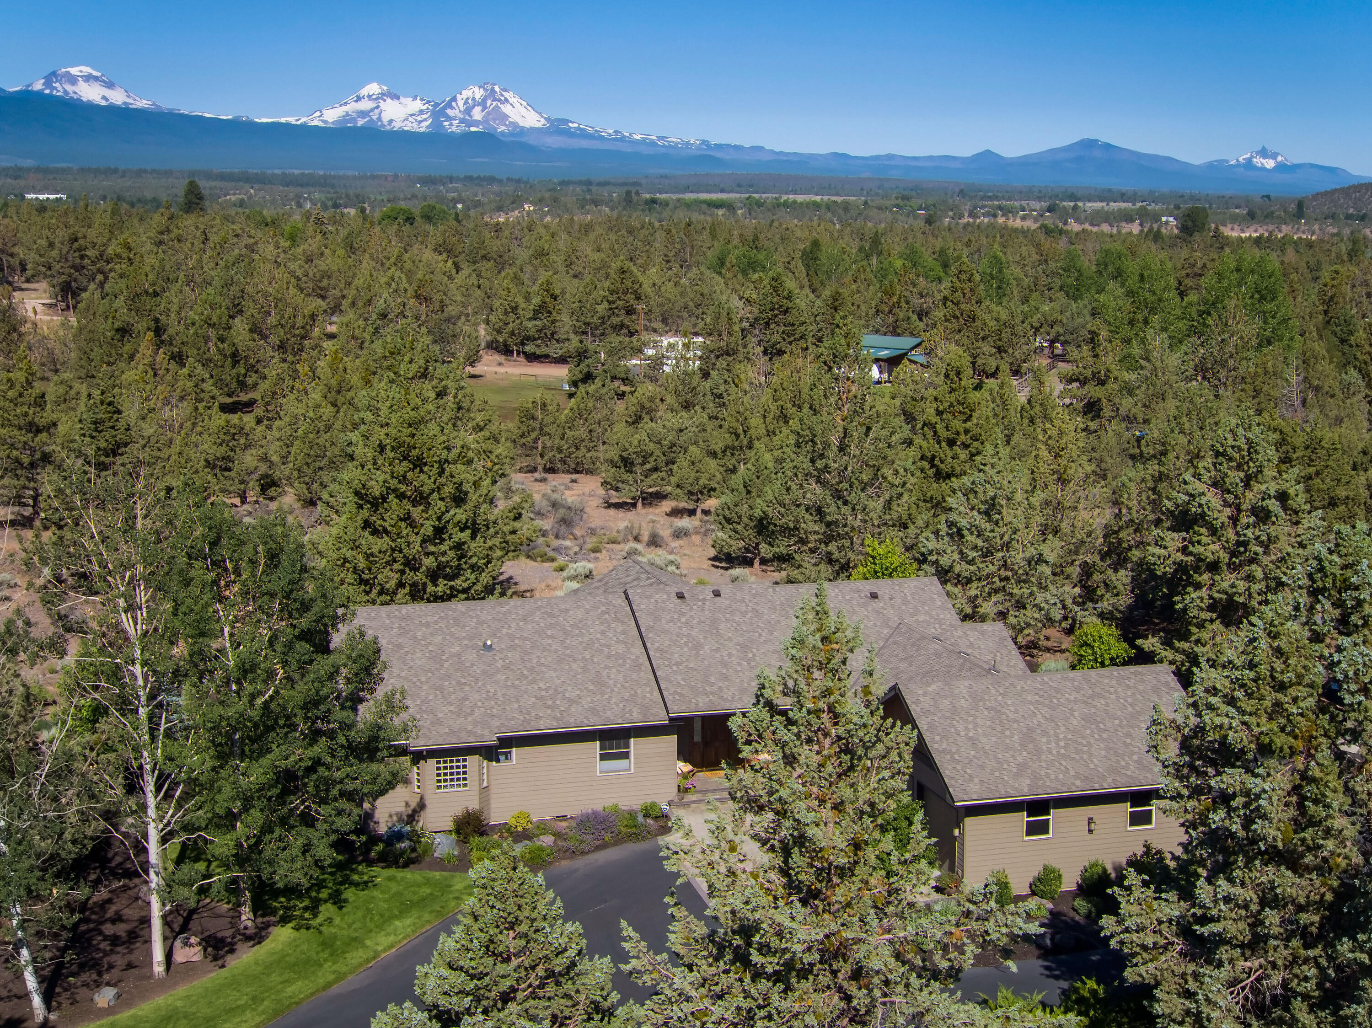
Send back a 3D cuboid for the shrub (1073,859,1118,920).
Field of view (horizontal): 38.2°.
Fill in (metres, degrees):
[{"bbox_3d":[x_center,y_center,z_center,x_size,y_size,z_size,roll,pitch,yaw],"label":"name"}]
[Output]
[{"bbox_3d":[11.803,10.835,57.200,1.300,1.600,1.350,1,9,0],"label":"shrub"}]

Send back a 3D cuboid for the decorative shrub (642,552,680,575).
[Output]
[{"bbox_3d":[-1.310,2.660,107.000,1.950,1.350,1.850,-2,10,-16],"label":"decorative shrub"}]

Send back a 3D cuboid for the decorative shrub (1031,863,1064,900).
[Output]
[{"bbox_3d":[10.566,10.774,58.021,1.020,1.080,1.020,1,9,0],"label":"decorative shrub"}]

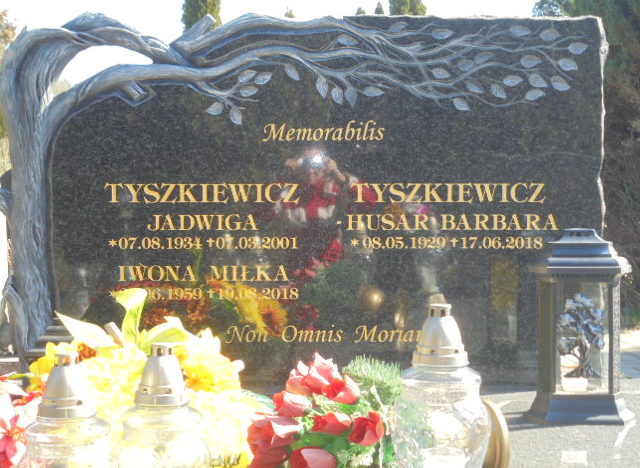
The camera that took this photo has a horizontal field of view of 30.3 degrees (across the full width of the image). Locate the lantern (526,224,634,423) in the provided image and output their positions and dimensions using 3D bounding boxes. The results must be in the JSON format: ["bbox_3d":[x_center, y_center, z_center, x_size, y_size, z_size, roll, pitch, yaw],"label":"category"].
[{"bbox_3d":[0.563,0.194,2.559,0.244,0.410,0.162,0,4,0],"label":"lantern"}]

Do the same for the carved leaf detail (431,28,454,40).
[{"bbox_3d":[0.272,-0.443,2.625,0.052,0.026,0.012,0,3,0],"label":"carved leaf detail"}]

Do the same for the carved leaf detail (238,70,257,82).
[{"bbox_3d":[-0.161,-0.350,2.630,0.039,0.026,0.012,0,3,0],"label":"carved leaf detail"}]

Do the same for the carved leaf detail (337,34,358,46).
[{"bbox_3d":[0.061,-0.429,2.626,0.047,0.026,0.012,0,3,0],"label":"carved leaf detail"}]

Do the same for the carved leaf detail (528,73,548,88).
[{"bbox_3d":[0.551,-0.386,2.981,0.047,0.037,0.014,0,3,0],"label":"carved leaf detail"}]

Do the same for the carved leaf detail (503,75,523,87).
[{"bbox_3d":[0.487,-0.385,2.980,0.052,0.029,0.014,0,3,0],"label":"carved leaf detail"}]

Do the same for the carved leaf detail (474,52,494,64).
[{"bbox_3d":[0.415,-0.442,2.977,0.050,0.032,0.014,0,3,0],"label":"carved leaf detail"}]

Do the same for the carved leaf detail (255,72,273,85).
[{"bbox_3d":[-0.138,-0.378,2.879,0.044,0.029,0.010,0,4,0],"label":"carved leaf detail"}]

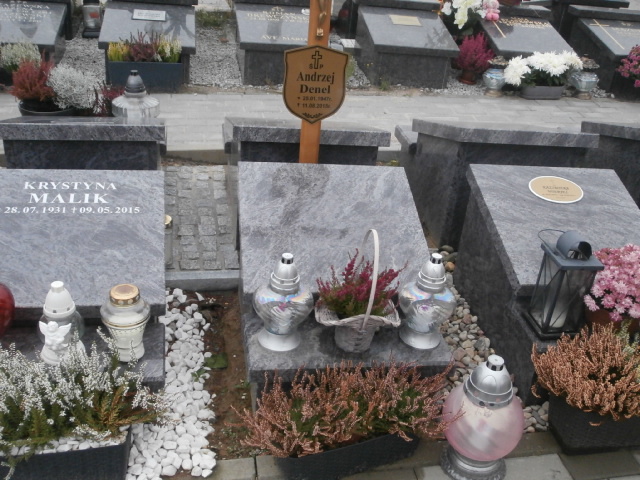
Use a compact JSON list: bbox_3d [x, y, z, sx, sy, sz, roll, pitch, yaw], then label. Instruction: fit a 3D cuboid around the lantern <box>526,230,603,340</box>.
[{"bbox_3d":[0.776,0.131,2.216,0.155,0.330,0.155,0,28,-11],"label":"lantern"}]

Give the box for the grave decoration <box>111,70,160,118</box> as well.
[{"bbox_3d":[-0.881,-0.653,3.367,0.220,0.315,0.220,0,28,-11],"label":"grave decoration"}]

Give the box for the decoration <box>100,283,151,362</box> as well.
[{"bbox_3d":[-0.537,0.235,1.982,0.132,0.216,0.132,0,28,-11],"label":"decoration"}]

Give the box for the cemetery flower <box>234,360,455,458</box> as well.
[{"bbox_3d":[0.074,0.405,1.872,0.550,0.260,0.250,-4,29,-18],"label":"cemetery flower"}]

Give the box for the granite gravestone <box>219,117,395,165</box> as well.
[{"bbox_3d":[-0.106,-0.347,3.089,0.600,0.550,0.760,0,28,-11],"label":"granite gravestone"}]

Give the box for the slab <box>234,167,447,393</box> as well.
[{"bbox_3d":[0.043,0.131,2.310,0.600,0.505,0.770,0,28,-10],"label":"slab"}]

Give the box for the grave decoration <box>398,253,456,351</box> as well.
[{"bbox_3d":[0.324,0.175,2.099,0.178,0.280,0.178,0,28,-11],"label":"grave decoration"}]

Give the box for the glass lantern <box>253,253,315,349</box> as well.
[{"bbox_3d":[-0.105,0.171,2.022,0.176,0.280,0.176,0,28,-11],"label":"glass lantern"}]

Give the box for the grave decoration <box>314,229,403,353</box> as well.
[{"bbox_3d":[0.124,0.143,2.027,0.250,0.366,0.200,7,28,2],"label":"grave decoration"}]

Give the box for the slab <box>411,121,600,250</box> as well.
[{"bbox_3d":[0.743,-0.354,3.229,0.600,0.560,0.770,1,28,-10],"label":"slab"}]

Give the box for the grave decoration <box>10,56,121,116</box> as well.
[{"bbox_3d":[-1.193,-0.676,3.307,0.470,0.350,0.280,0,28,-11],"label":"grave decoration"}]

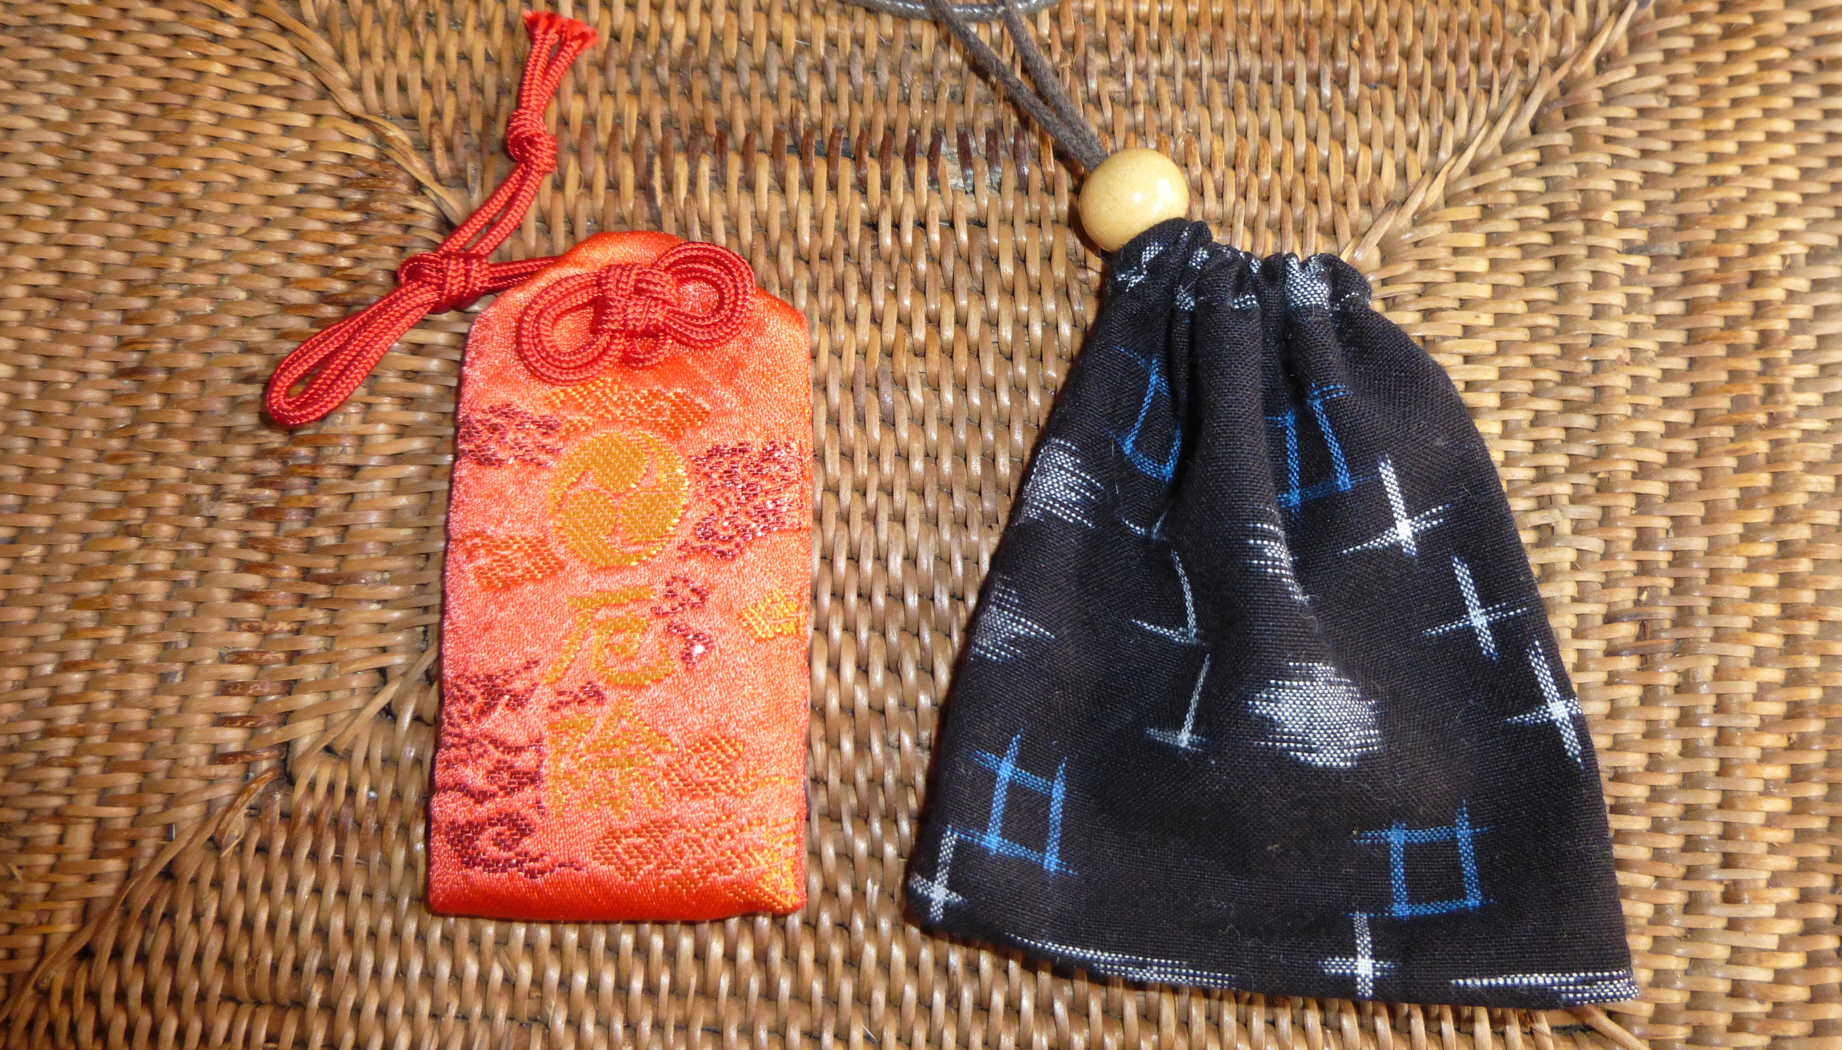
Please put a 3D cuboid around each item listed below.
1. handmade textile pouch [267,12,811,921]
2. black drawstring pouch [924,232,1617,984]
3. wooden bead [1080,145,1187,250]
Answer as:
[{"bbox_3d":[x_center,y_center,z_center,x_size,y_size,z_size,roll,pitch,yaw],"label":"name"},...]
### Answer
[{"bbox_3d":[-0.050,-0.012,0.170,0.071,0.009,0.122,0,78,0],"label":"handmade textile pouch"},{"bbox_3d":[0.044,0.008,0.164,0.087,0.013,0.096,3,79,1],"label":"black drawstring pouch"},{"bbox_3d":[0.028,-0.042,0.173,0.014,0.014,0.014,0,78,0],"label":"wooden bead"}]

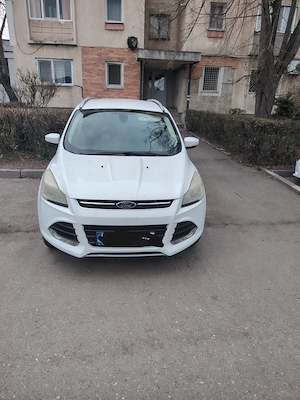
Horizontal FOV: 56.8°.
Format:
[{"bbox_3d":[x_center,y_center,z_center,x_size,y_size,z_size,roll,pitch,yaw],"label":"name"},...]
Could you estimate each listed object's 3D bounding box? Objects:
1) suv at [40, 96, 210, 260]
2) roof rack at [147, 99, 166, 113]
[{"bbox_3d":[-0.450,-0.749,4.530,1.920,1.700,4.500,0,21,-7],"label":"suv"},{"bbox_3d":[0.074,-1.765,5.062,0.100,0.130,1.850,0,21,-7],"label":"roof rack"}]

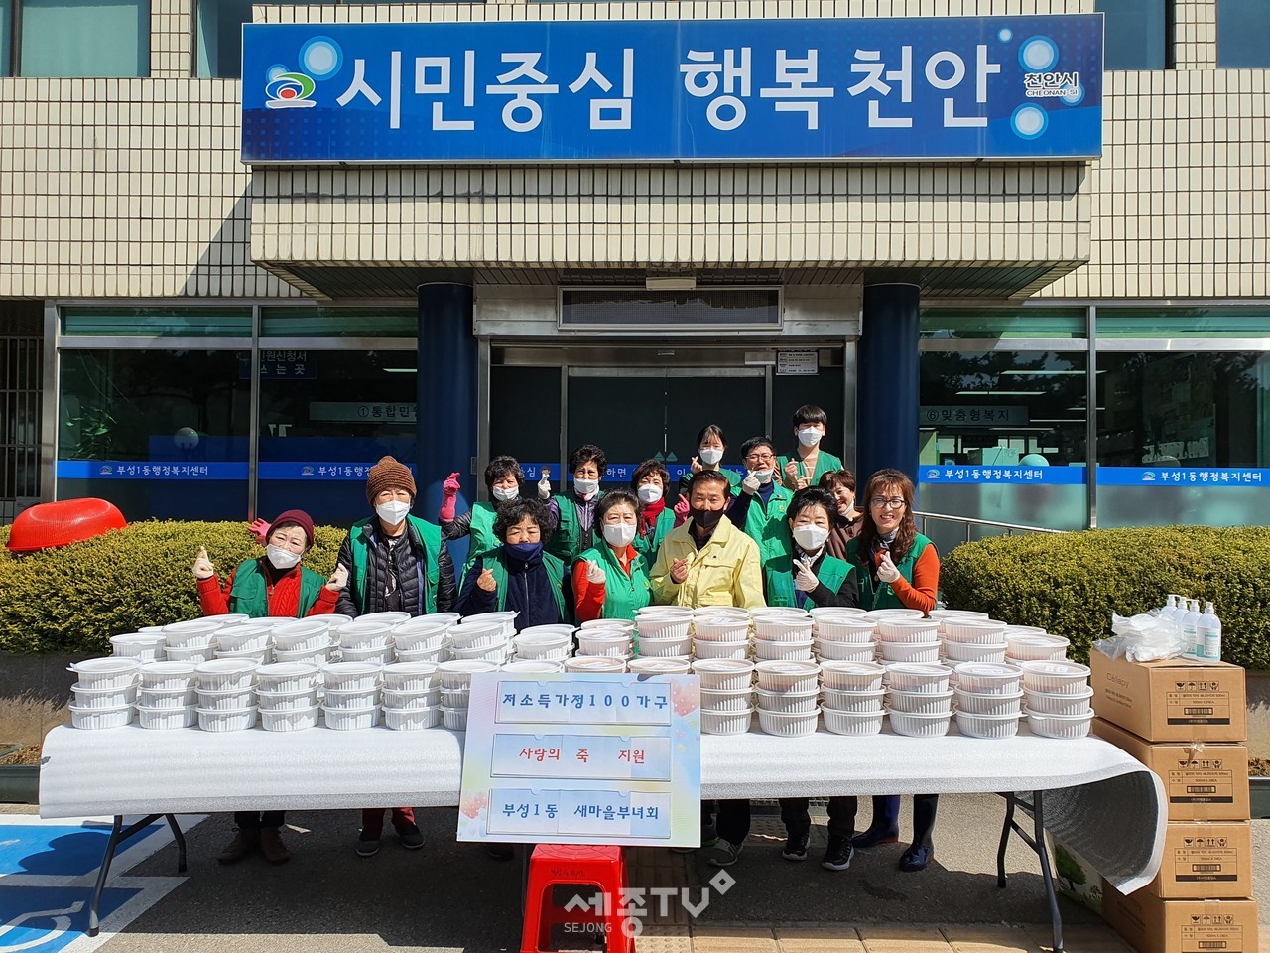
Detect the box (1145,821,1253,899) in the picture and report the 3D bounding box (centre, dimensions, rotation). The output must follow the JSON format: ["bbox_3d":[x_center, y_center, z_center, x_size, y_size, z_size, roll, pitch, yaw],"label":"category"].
[{"bbox_3d":[1.803,1.225,3.217,0.304,0.233,0.405,1,-2,-2],"label":"box"}]

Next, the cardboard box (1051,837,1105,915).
[{"bbox_3d":[1.770,1.456,3.550,0.300,0.280,0.240,1,-1,0],"label":"cardboard box"}]

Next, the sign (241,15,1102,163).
[{"bbox_3d":[0.207,-2.699,6.720,6.005,0.990,0.130,1,-1,2],"label":"sign"}]

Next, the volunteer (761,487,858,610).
[{"bbox_3d":[0.740,0.825,4.010,0.450,1.570,0.380,0,-1,13],"label":"volunteer"}]

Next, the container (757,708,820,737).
[{"bbox_3d":[0.520,0.819,3.236,0.216,0.083,0.216,1,-2,-2],"label":"container"}]

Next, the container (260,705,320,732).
[{"bbox_3d":[-1.252,0.865,3.450,0.215,0.074,0.215,1,-1,-3],"label":"container"}]

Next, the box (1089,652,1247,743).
[{"bbox_3d":[1.770,0.721,3.197,0.305,0.230,0.374,1,-1,-2],"label":"box"}]

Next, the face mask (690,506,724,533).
[{"bbox_3d":[0.298,0.179,3.950,0.145,0.110,0.090,1,-1,2],"label":"face mask"}]

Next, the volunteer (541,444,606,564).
[{"bbox_3d":[-0.292,0.627,4.927,0.470,1.580,0.320,1,-2,-3],"label":"volunteer"}]

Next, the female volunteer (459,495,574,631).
[{"bbox_3d":[-0.506,0.849,4.040,0.500,1.500,0.380,1,-1,-6],"label":"female volunteer"}]

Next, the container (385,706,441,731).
[{"bbox_3d":[-0.761,0.810,3.276,0.216,0.083,0.216,1,-2,-2],"label":"container"}]

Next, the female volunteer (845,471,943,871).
[{"bbox_3d":[1.091,0.794,4.040,0.450,1.640,0.400,0,-1,19],"label":"female volunteer"}]

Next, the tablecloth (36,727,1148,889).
[{"bbox_3d":[-0.110,1.062,3.370,3.490,0.470,0.850,1,-1,0],"label":"tablecloth"}]

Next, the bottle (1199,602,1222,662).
[{"bbox_3d":[1.897,0.515,3.142,0.081,0.195,0.081,1,-2,-6],"label":"bottle"}]

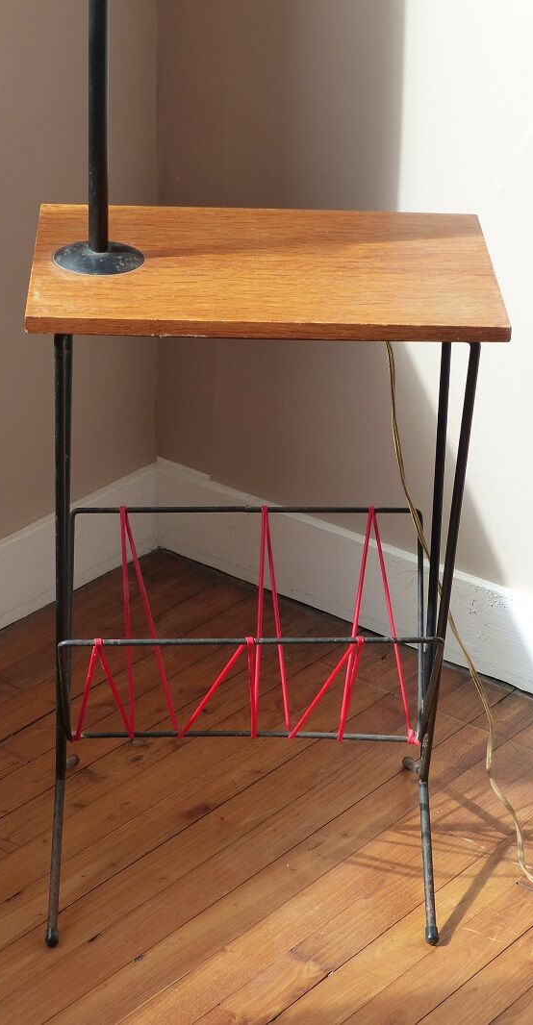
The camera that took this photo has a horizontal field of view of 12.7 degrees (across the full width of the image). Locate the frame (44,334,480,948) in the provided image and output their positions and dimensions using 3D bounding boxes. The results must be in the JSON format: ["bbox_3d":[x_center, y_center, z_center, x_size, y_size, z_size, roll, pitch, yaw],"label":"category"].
[{"bbox_3d":[-0.018,0.073,2.550,0.415,0.697,0.353,1,28,-2],"label":"frame"}]

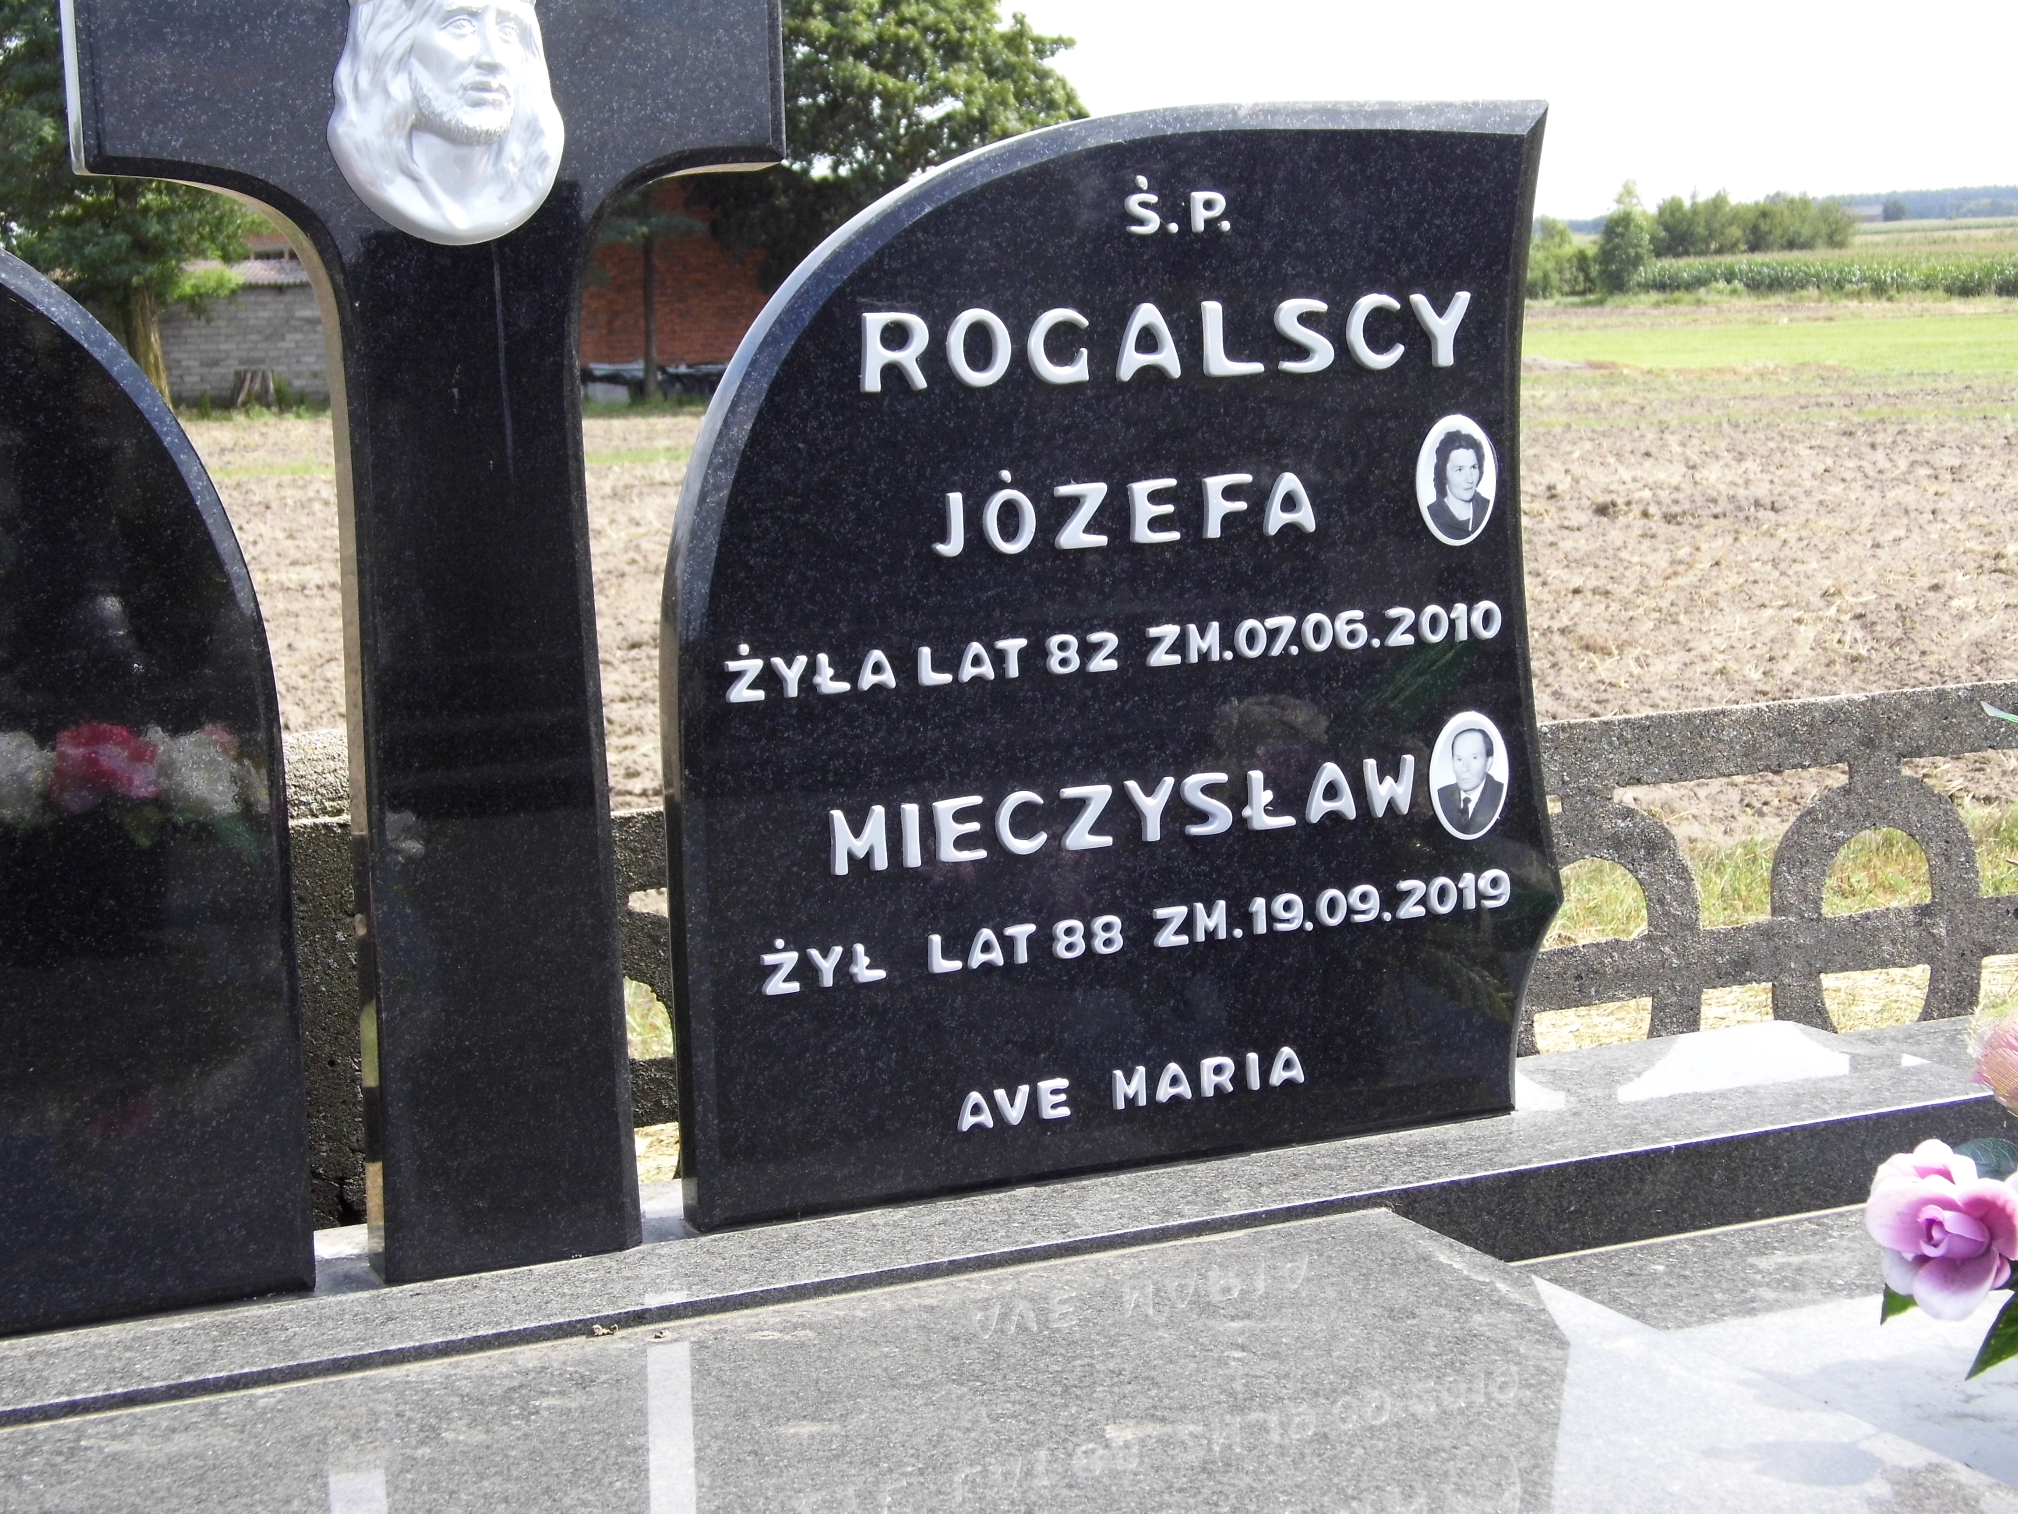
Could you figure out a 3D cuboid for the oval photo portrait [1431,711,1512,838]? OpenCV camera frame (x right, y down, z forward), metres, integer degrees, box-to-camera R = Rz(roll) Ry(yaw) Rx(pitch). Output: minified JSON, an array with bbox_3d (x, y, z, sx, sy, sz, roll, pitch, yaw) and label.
[{"bbox_3d":[0.388,0.016,2.845,0.078,0.109,0.010,-5,9,-24],"label":"oval photo portrait"}]

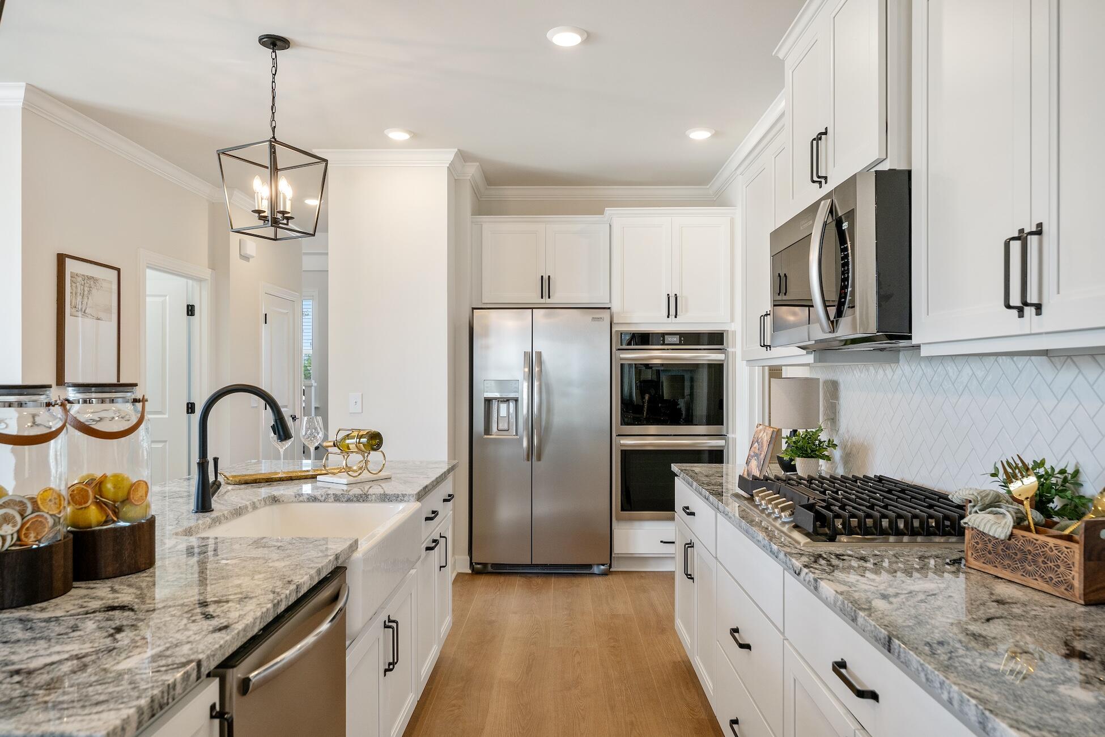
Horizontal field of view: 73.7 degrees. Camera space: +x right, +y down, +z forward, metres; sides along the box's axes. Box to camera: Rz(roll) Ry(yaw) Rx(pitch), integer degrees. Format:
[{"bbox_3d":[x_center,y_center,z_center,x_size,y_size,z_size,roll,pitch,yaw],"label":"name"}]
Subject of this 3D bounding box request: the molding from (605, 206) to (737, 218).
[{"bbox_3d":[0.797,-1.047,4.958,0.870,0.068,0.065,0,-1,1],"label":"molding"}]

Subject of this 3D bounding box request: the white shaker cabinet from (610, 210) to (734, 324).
[{"bbox_3d":[0.816,-0.676,5.269,0.830,0.750,0.610,0,-1,1],"label":"white shaker cabinet"}]

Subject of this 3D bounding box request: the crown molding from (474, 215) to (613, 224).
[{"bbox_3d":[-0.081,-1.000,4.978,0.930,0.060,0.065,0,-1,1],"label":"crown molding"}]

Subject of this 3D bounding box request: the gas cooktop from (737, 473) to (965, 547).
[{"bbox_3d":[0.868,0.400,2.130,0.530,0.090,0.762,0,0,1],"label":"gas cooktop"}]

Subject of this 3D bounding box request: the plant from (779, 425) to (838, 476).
[{"bbox_3d":[0.998,0.326,2.870,0.210,0.210,0.200,0,0,1],"label":"plant"}]

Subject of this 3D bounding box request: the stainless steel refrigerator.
[{"bbox_3d":[-0.075,0.486,5.200,0.915,1.775,0.750,0,0,1],"label":"stainless steel refrigerator"}]

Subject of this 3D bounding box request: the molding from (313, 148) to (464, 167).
[{"bbox_3d":[-1.060,-1.337,4.685,0.920,0.087,0.090,0,0,1],"label":"molding"}]

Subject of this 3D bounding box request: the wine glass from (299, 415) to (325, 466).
[{"bbox_3d":[-0.981,0.312,3.028,0.096,0.224,0.096,0,-1,1],"label":"wine glass"}]

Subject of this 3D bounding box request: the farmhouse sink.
[{"bbox_3d":[-0.740,0.575,2.252,0.520,0.225,0.850,0,-1,1],"label":"farmhouse sink"}]

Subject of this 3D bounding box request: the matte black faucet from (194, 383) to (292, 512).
[{"bbox_3d":[-0.935,0.236,2.235,0.290,0.385,0.105,0,0,2],"label":"matte black faucet"}]

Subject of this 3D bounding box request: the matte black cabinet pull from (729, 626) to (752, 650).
[{"bbox_3d":[0.541,0.781,2.128,0.032,0.017,0.158,0,0,1],"label":"matte black cabinet pull"}]

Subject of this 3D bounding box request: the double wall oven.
[{"bbox_3d":[0.818,0.390,5.240,0.762,1.285,0.620,0,0,1],"label":"double wall oven"}]

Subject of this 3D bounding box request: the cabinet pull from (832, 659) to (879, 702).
[{"bbox_3d":[0.543,0.561,1.334,0.029,0.015,0.165,0,-1,1],"label":"cabinet pull"}]

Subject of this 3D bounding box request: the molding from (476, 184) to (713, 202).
[{"bbox_3d":[0.345,-1.327,5.585,1.800,0.086,0.090,0,0,1],"label":"molding"}]

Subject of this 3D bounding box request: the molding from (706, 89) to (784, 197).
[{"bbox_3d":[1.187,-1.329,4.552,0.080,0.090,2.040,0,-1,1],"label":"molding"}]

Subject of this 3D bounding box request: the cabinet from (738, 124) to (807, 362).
[{"bbox_3d":[1.054,-0.491,3.034,0.320,0.920,0.930,0,-1,1],"label":"cabinet"}]

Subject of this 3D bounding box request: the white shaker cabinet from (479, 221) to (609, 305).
[{"bbox_3d":[-0.062,-0.745,5.380,0.920,0.600,0.440,0,0,1],"label":"white shaker cabinet"}]

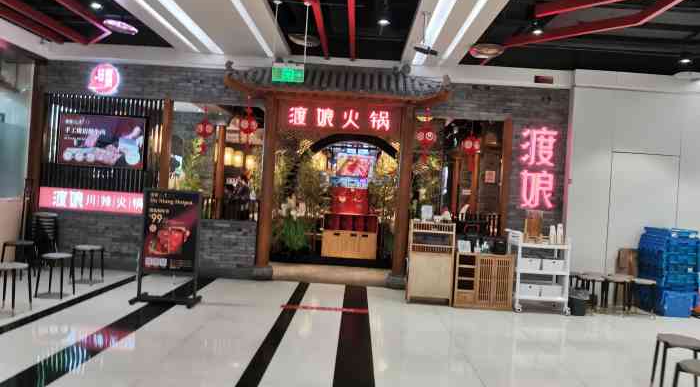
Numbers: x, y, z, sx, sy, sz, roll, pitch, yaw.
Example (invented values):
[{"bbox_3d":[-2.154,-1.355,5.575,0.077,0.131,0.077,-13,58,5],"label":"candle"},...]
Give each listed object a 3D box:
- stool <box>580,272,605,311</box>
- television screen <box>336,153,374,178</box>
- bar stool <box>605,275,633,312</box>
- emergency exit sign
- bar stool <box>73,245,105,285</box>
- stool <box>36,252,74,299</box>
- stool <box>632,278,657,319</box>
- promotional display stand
[{"bbox_3d":[3.208,1.319,6.958,0.325,0.455,0.325,3,0,1],"label":"stool"},{"bbox_3d":[0.094,-0.586,10.996,0.732,0.492,0.070,3,0,1],"label":"television screen"},{"bbox_3d":[3.480,1.335,6.840,0.325,0.455,0.325,3,0,1],"label":"bar stool"},{"bbox_3d":[-0.690,-1.353,5.903,0.360,0.202,0.040,3,0,1],"label":"emergency exit sign"},{"bbox_3d":[-3.513,0.951,7.064,0.325,0.455,0.325,3,0,1],"label":"bar stool"},{"bbox_3d":[-3.401,0.964,6.083,0.325,0.455,0.325,3,0,1],"label":"stool"},{"bbox_3d":[3.761,1.351,6.737,0.325,0.455,0.325,3,0,1],"label":"stool"},{"bbox_3d":[-2.135,0.610,6.230,0.721,1.299,0.500,3,0,1],"label":"promotional display stand"}]

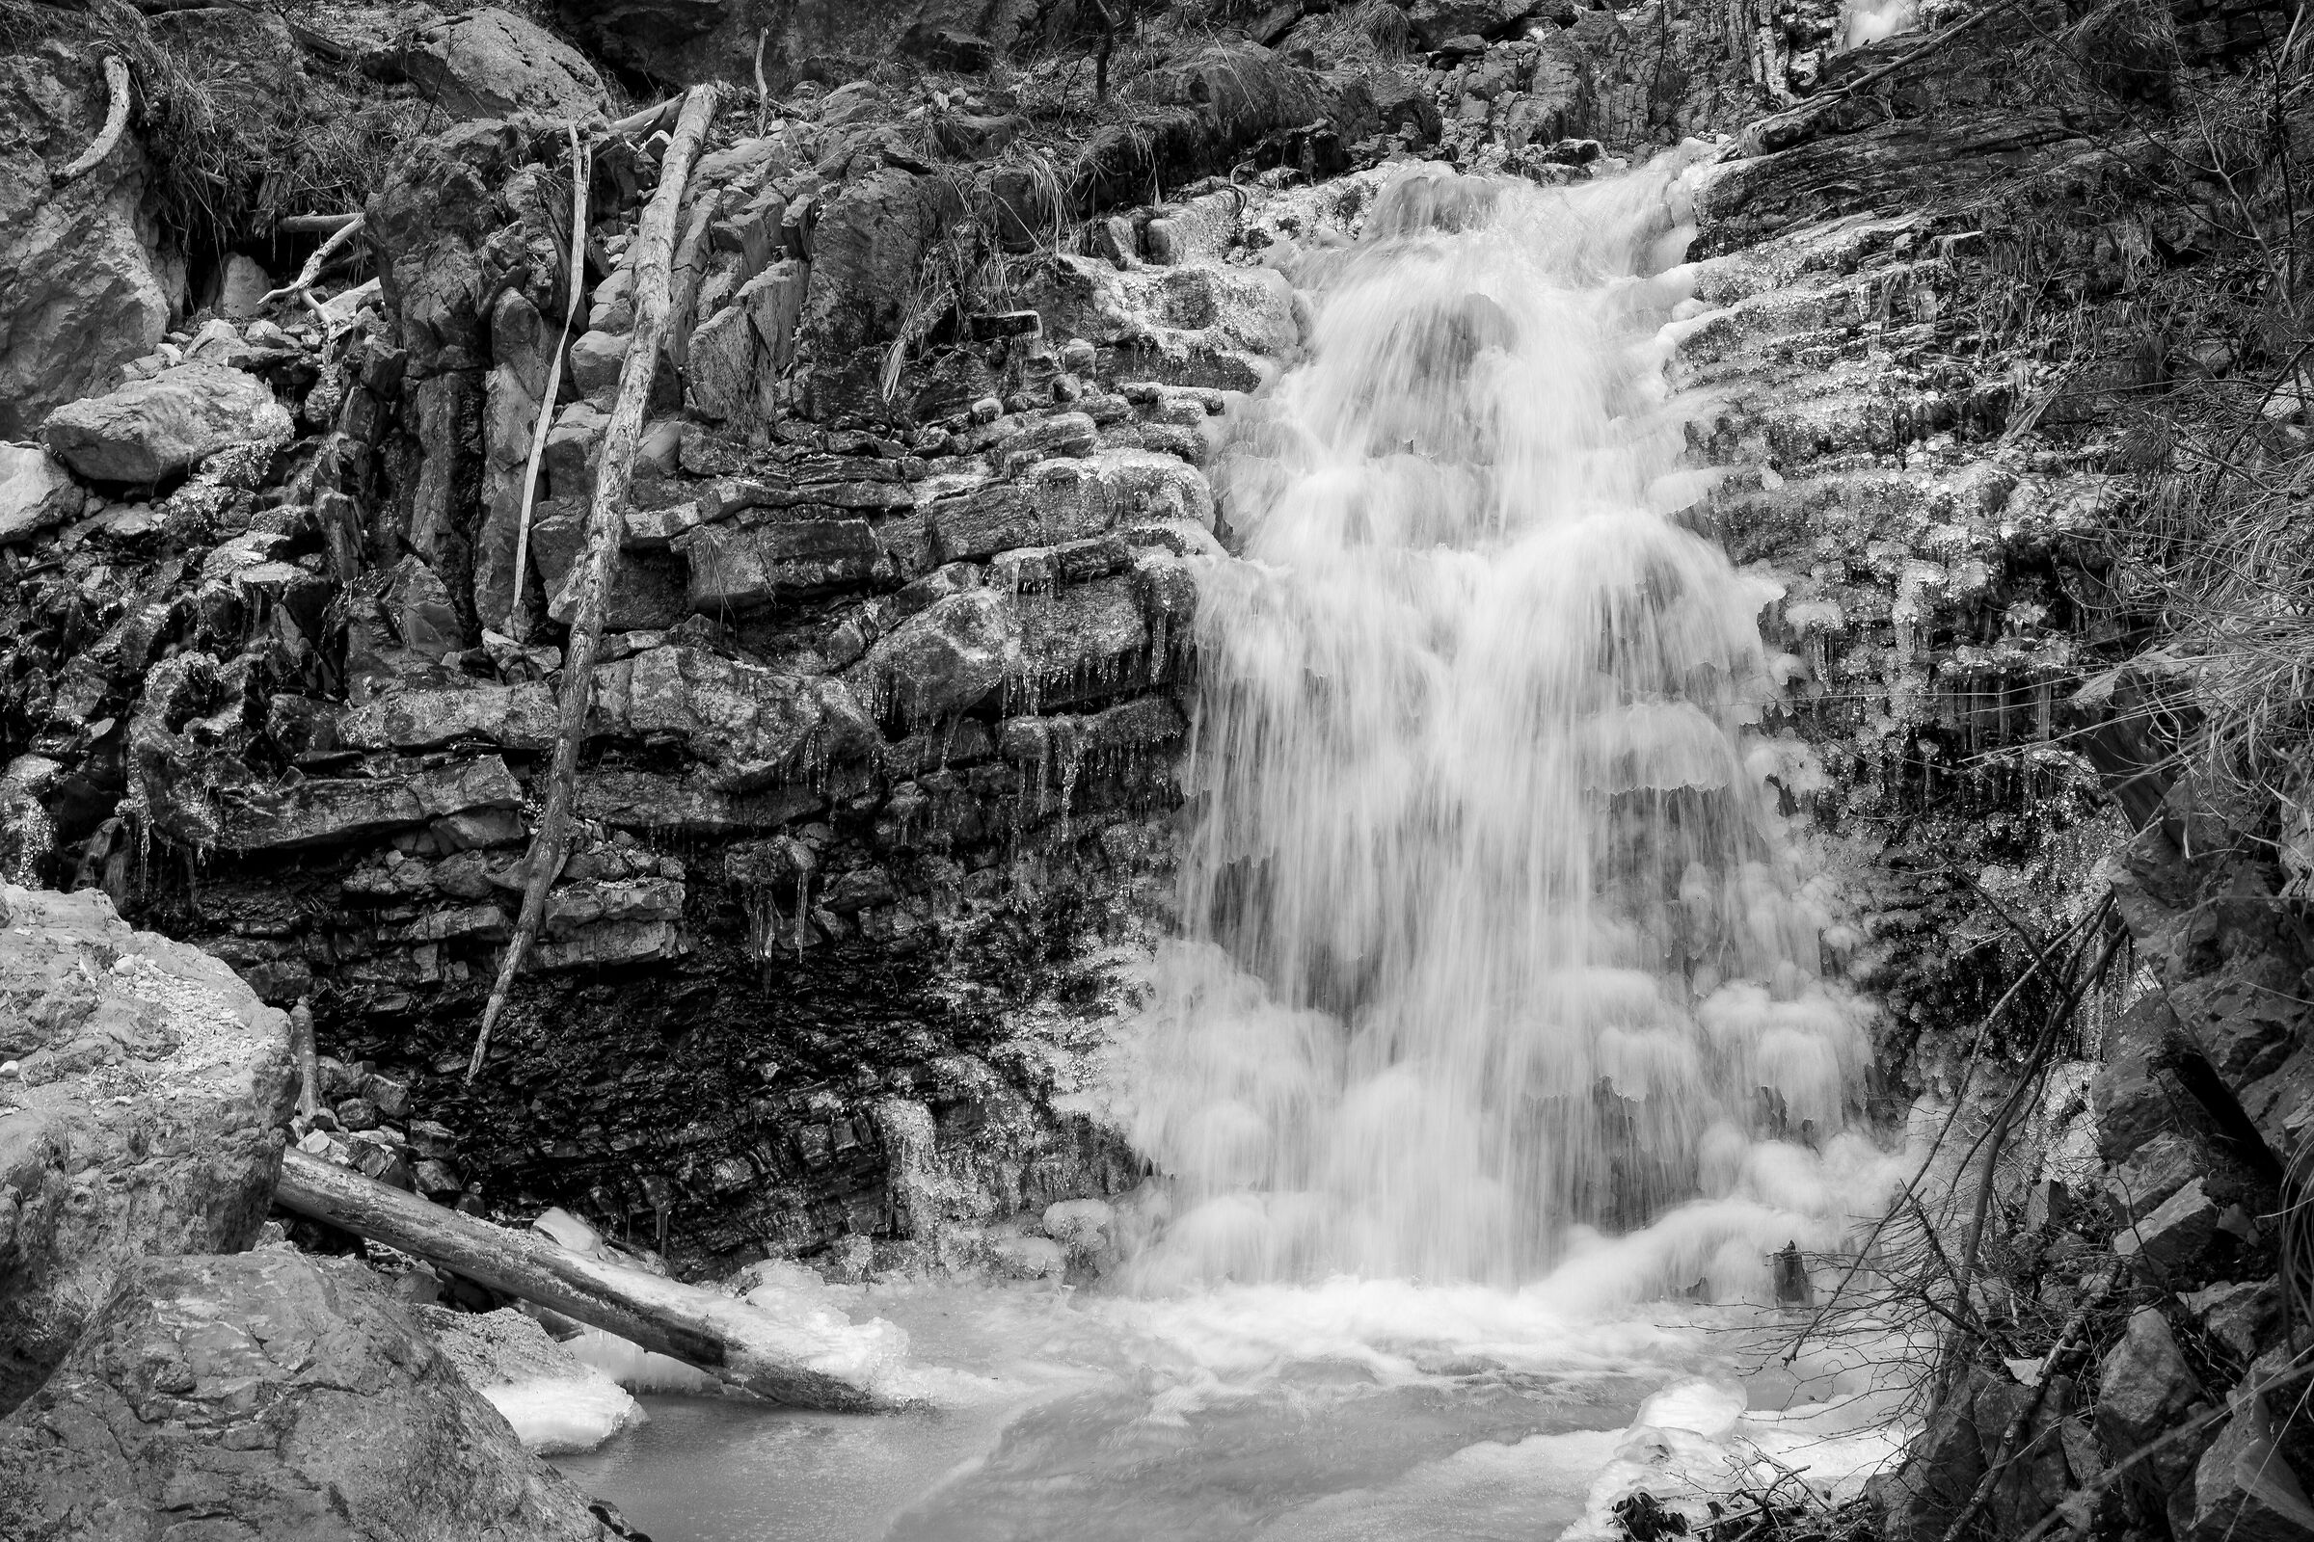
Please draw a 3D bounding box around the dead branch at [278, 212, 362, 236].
[{"bbox_3d":[-3.648,-2.406,12.700,0.450,0.090,0.100,0,-2,9],"label":"dead branch"}]

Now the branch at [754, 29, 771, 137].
[{"bbox_3d":[-1.662,-2.907,12.200,0.068,0.455,0.070,0,-2,0],"label":"branch"}]

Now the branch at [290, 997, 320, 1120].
[{"bbox_3d":[-2.767,0.935,9.400,0.085,0.400,0.080,-5,-2,0],"label":"branch"}]

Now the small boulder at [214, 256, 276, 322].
[{"bbox_3d":[-3.879,-2.061,12.300,0.250,0.270,0.210,0,-2,0],"label":"small boulder"}]

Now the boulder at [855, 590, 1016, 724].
[{"bbox_3d":[-0.808,-0.421,10.600,0.580,0.480,0.450,0,-2,-6],"label":"boulder"}]

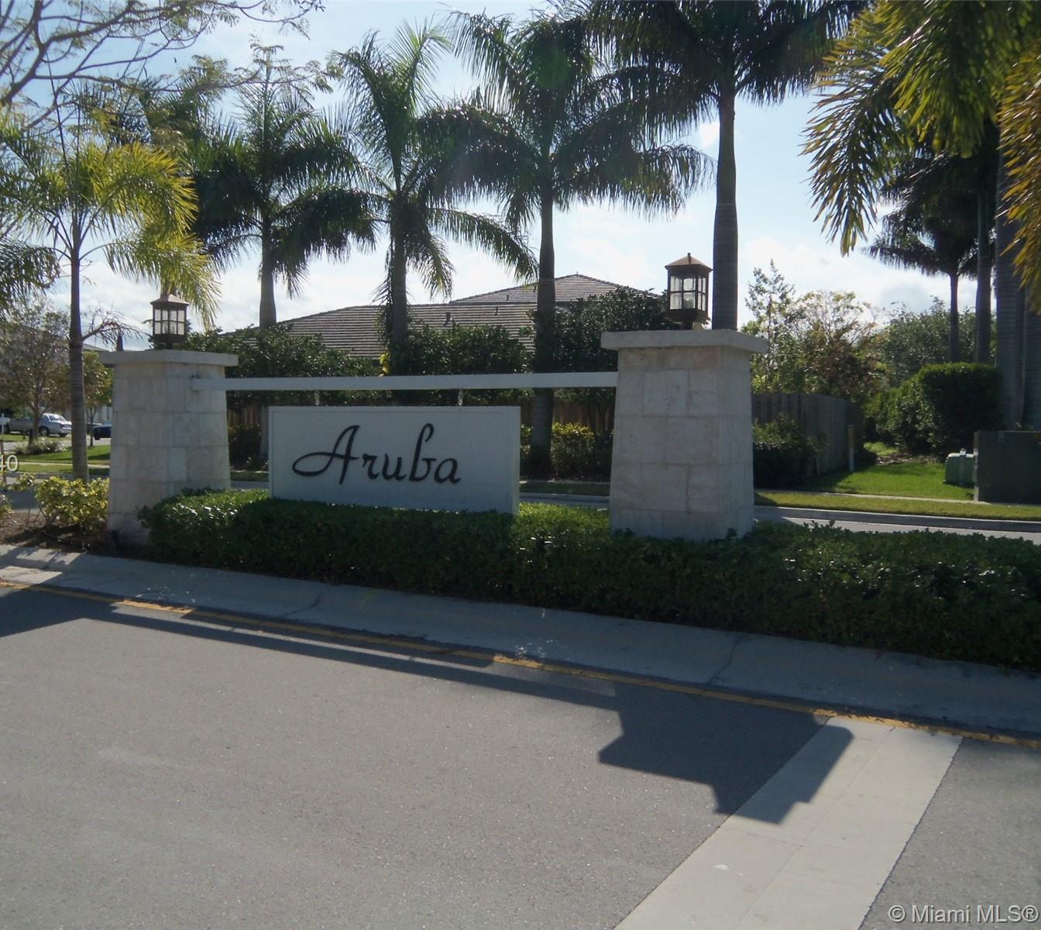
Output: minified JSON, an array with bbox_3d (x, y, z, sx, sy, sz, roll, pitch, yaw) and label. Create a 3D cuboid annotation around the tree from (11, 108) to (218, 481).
[{"bbox_3d":[-5.056,-1.859,12.331,2.600,4.986,2.500,-1,3,-22],"label":"tree"}]

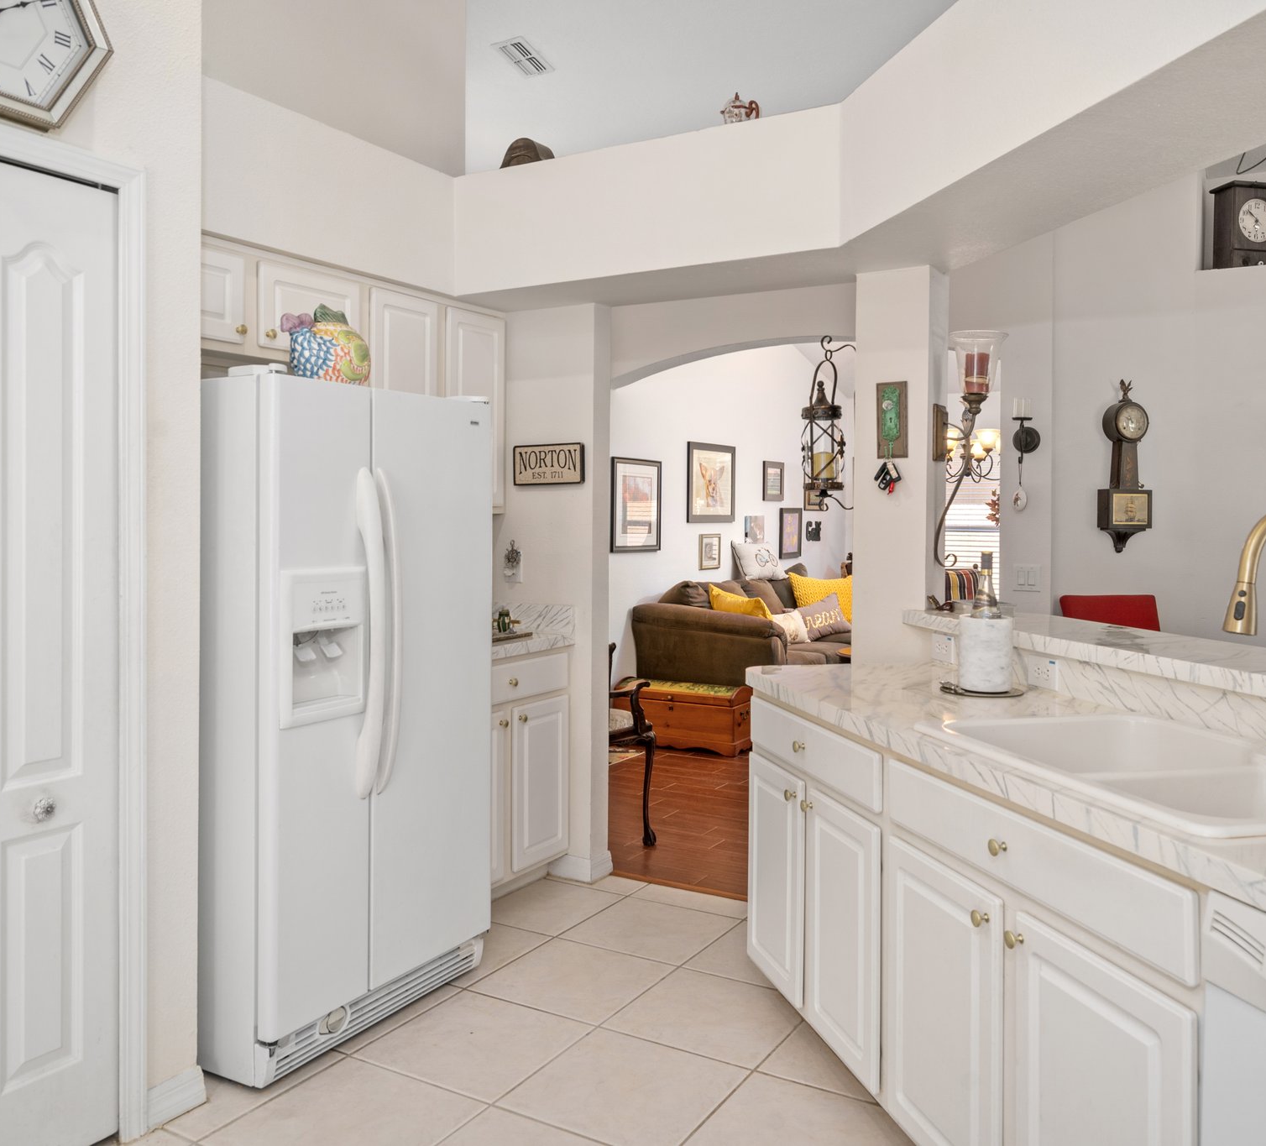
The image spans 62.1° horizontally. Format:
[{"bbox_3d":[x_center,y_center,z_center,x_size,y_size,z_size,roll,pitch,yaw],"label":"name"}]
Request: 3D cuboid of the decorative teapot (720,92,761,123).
[{"bbox_3d":[0.338,-1.431,3.281,0.140,0.140,0.095,2,2,23],"label":"decorative teapot"}]

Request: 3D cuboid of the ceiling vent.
[{"bbox_3d":[-0.568,-2.679,5.455,0.192,0.025,0.295,2,-11,31],"label":"ceiling vent"}]

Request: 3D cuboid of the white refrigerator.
[{"bbox_3d":[-0.944,0.343,2.944,0.850,1.700,0.830,2,2,30],"label":"white refrigerator"}]

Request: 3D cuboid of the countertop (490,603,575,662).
[{"bbox_3d":[-0.698,0.209,3.819,0.635,0.150,0.770,2,3,31],"label":"countertop"}]

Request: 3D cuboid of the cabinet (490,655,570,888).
[{"bbox_3d":[-0.682,0.712,3.843,0.630,0.860,0.760,2,2,30],"label":"cabinet"}]

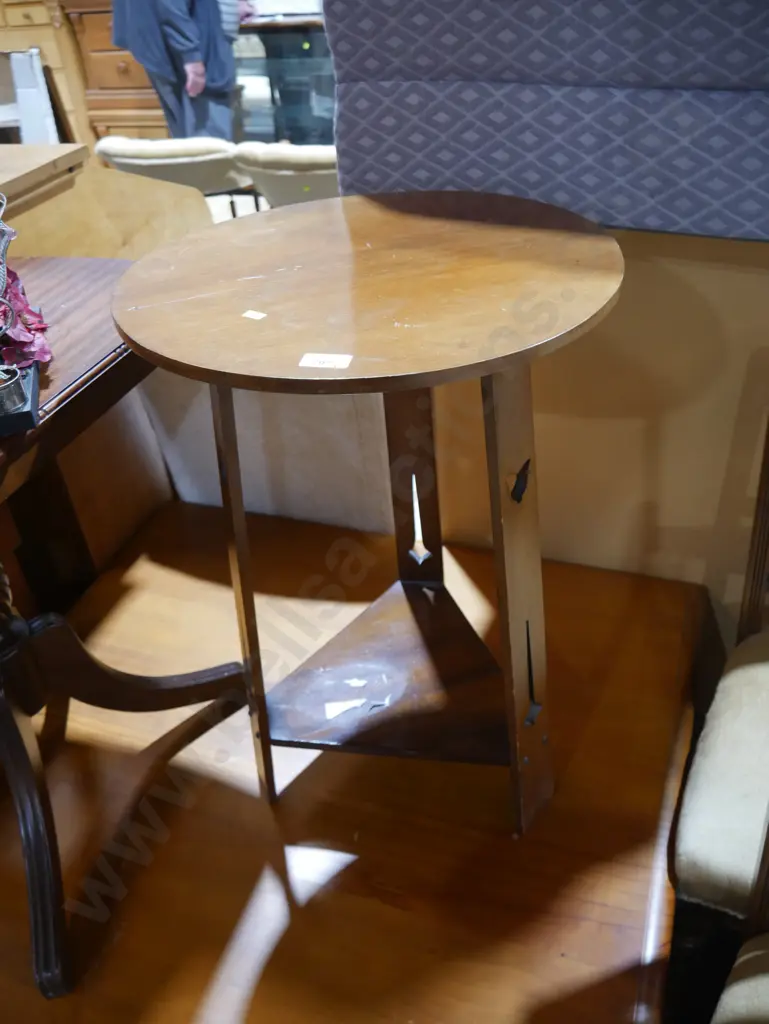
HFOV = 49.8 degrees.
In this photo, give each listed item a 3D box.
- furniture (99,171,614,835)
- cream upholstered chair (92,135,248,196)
[{"bbox_3d":[0.007,0.040,1.030,0.496,0.712,0.496,3,37,10],"label":"furniture"},{"bbox_3d":[-0.743,-1.268,3.590,0.570,0.750,0.550,3,37,11],"label":"cream upholstered chair"}]

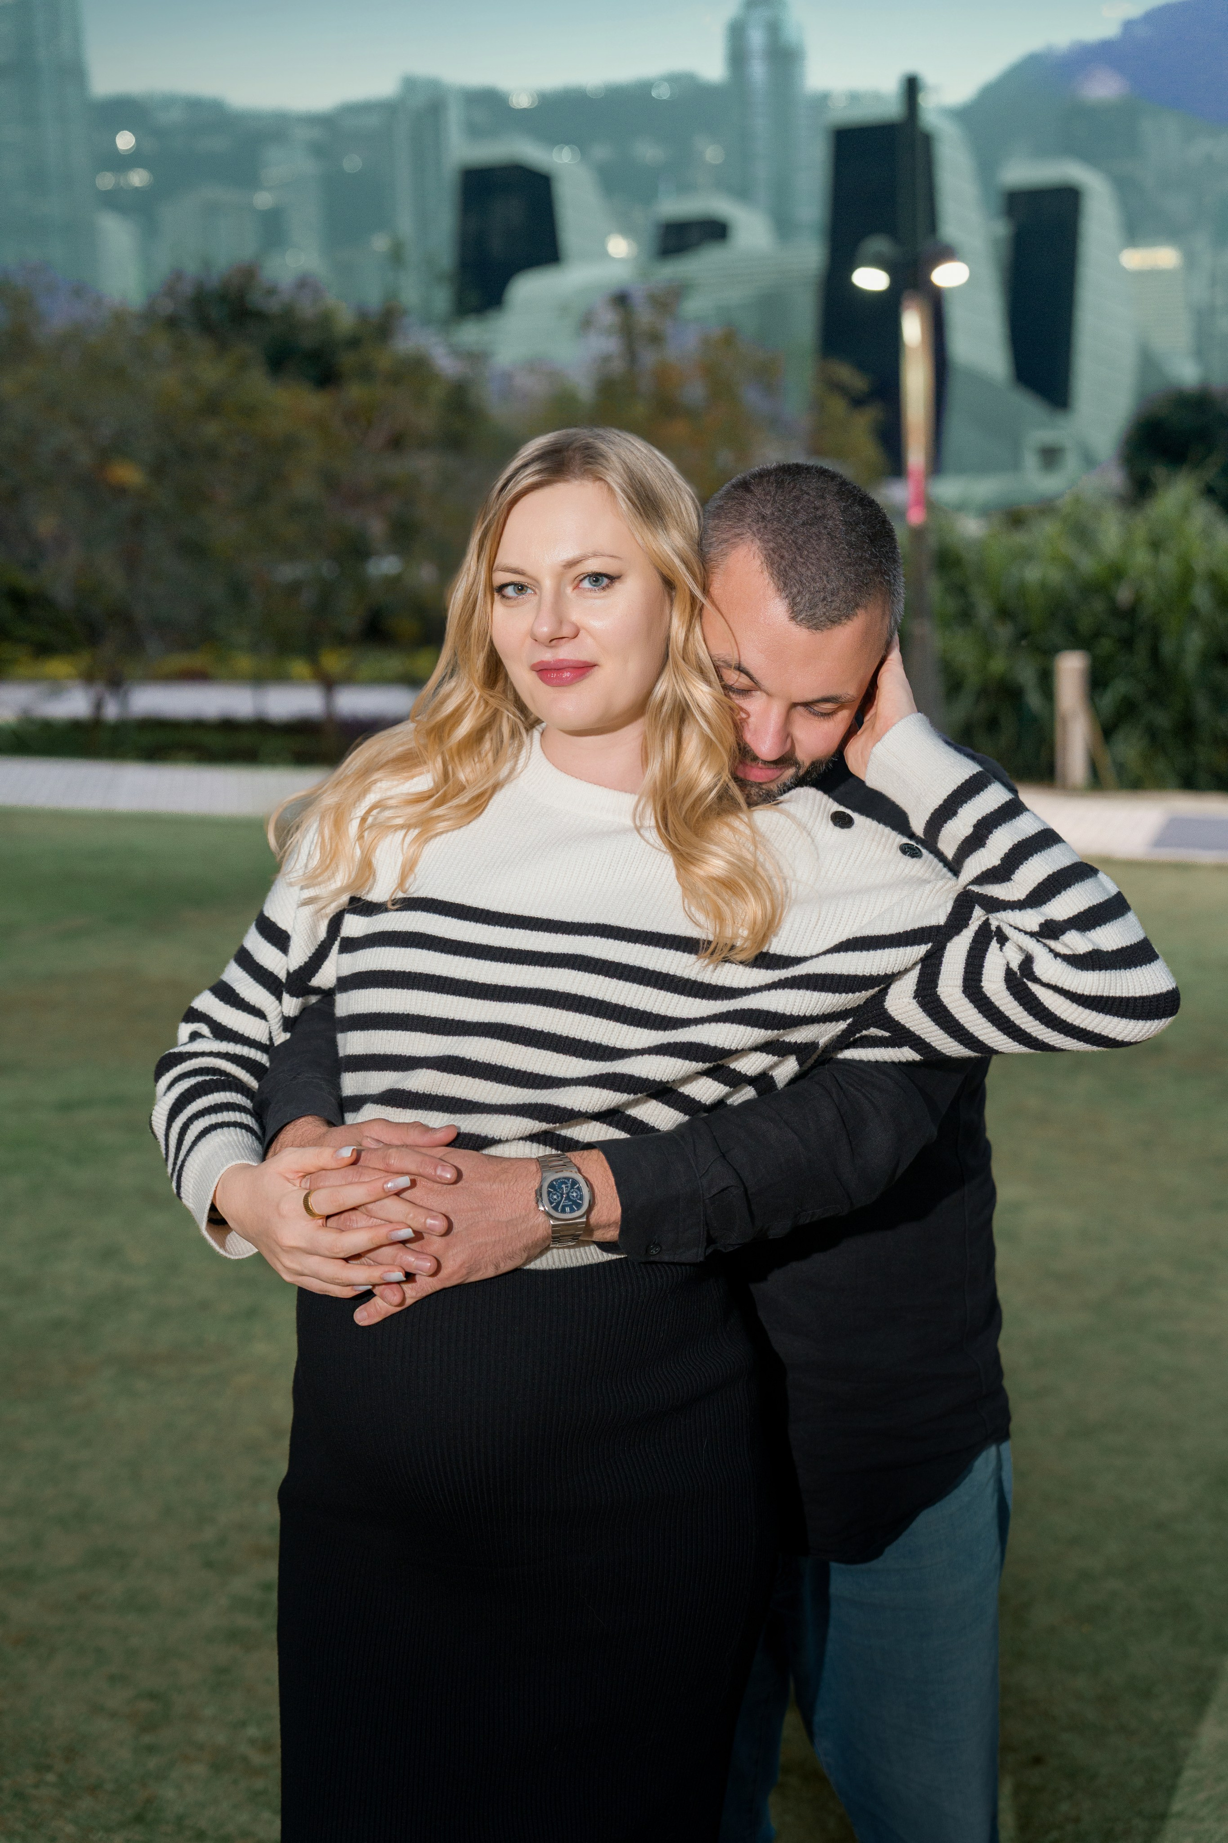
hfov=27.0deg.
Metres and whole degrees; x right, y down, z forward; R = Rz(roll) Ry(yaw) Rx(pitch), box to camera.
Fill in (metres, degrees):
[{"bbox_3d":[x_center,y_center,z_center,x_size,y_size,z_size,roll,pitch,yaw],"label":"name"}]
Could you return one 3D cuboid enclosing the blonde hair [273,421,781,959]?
[{"bbox_3d":[-0.064,-0.172,1.960,0.375,0.400,0.270,0,7,16],"label":"blonde hair"}]

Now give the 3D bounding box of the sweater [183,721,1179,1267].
[{"bbox_3d":[0.050,0.058,2.040,0.800,0.430,0.360,0,7,14],"label":"sweater"}]

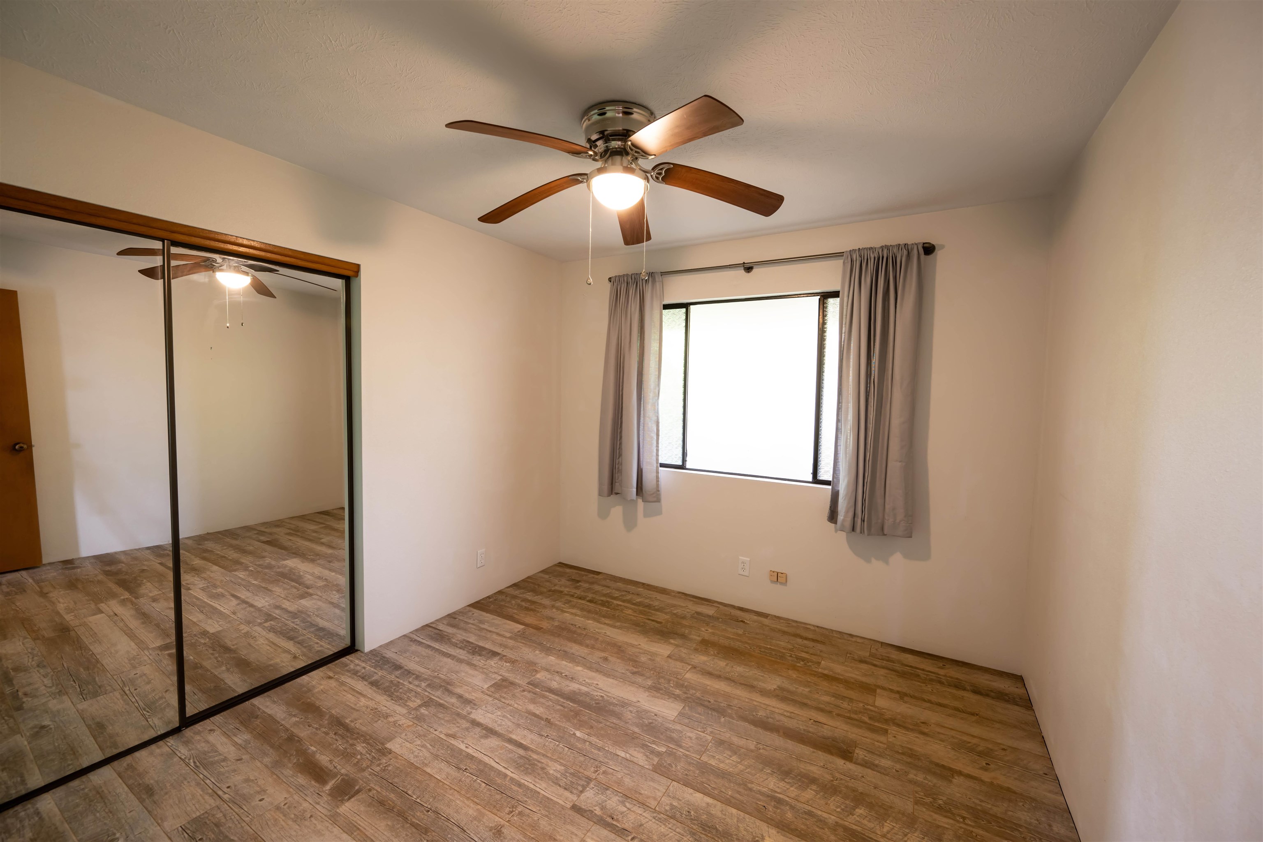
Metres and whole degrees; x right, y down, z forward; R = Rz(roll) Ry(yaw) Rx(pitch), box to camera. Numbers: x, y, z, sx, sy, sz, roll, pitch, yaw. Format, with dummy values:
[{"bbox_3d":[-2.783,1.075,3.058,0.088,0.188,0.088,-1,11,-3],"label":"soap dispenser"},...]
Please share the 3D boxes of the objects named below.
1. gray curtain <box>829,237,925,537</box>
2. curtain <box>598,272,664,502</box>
[{"bbox_3d":[1.375,-0.159,2.769,0.435,1.595,0.100,3,4,30],"label":"gray curtain"},{"bbox_3d":[-0.004,-0.237,3.582,0.500,1.615,0.100,3,4,30],"label":"curtain"}]

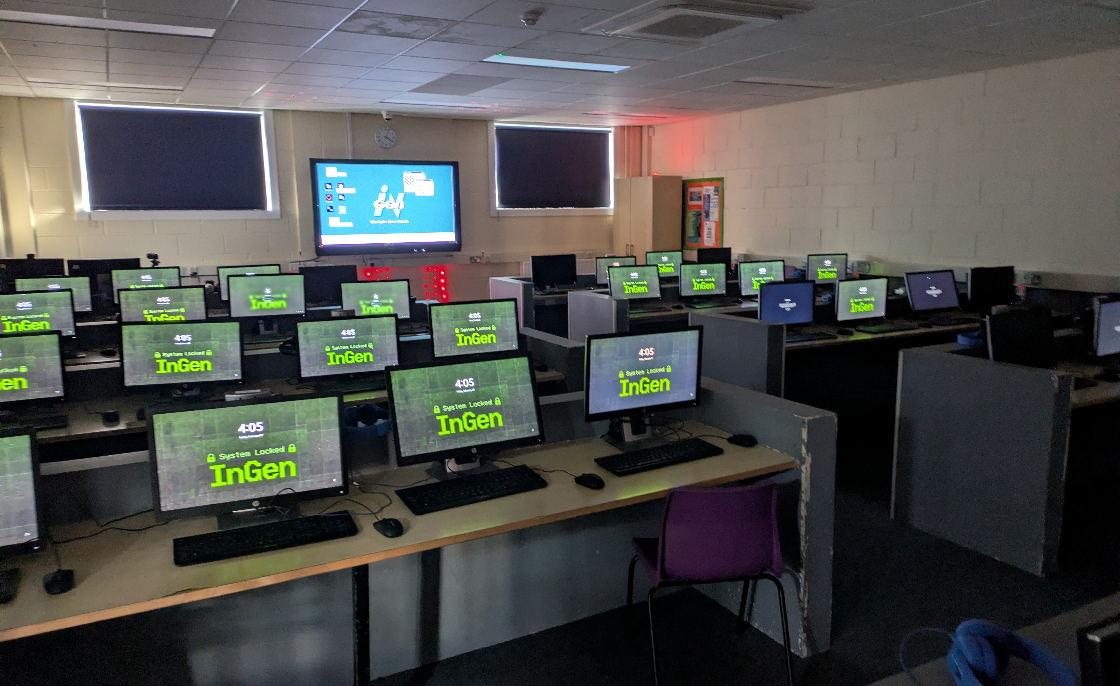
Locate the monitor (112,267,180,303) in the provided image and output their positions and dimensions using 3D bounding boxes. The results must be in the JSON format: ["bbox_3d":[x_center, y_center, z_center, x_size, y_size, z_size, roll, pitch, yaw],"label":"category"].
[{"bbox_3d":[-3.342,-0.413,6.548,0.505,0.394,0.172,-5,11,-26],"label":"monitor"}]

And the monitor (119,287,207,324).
[{"bbox_3d":[-2.574,-0.205,5.266,0.512,0.312,0.060,-5,6,-27],"label":"monitor"}]

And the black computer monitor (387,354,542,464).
[{"bbox_3d":[-0.310,0.210,2.660,0.512,0.310,0.060,-6,-6,-27],"label":"black computer monitor"}]

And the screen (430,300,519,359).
[{"bbox_3d":[-0.466,-0.071,4.433,0.513,0.313,0.048,-5,2,-26],"label":"screen"}]

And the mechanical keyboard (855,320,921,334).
[{"bbox_3d":[2.279,-0.102,5.597,0.445,0.028,0.145,-5,11,-26],"label":"mechanical keyboard"}]

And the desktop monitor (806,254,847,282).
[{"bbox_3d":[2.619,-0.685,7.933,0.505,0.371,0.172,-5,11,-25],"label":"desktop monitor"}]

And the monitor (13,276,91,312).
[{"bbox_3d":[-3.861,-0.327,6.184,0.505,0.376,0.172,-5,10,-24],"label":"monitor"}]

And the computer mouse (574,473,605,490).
[{"bbox_3d":[0.091,0.425,2.496,0.106,0.036,0.061,8,13,41],"label":"computer mouse"}]

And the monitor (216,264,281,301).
[{"bbox_3d":[-2.655,-0.507,6.949,0.513,0.313,0.048,-5,3,-26],"label":"monitor"}]

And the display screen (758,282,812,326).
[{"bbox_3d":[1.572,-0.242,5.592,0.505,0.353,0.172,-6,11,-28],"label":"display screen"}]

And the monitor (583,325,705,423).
[{"bbox_3d":[0.309,0.106,3.011,0.513,0.313,0.048,-6,13,-28],"label":"monitor"}]

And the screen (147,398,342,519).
[{"bbox_3d":[-0.869,0.309,2.287,0.513,0.313,0.048,-5,11,-24],"label":"screen"}]

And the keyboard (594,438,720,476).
[{"bbox_3d":[0.349,0.391,2.792,0.445,0.028,0.145,-6,11,-30],"label":"keyboard"}]

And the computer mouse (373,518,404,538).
[{"bbox_3d":[-0.462,0.497,2.200,0.106,0.035,0.062,8,13,40],"label":"computer mouse"}]

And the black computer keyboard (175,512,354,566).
[{"bbox_3d":[-0.763,0.504,2.111,0.441,0.026,0.144,-5,11,-25],"label":"black computer keyboard"}]

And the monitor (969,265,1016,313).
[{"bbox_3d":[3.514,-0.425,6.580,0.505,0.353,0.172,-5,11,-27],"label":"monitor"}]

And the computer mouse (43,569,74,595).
[{"bbox_3d":[-1.177,0.559,1.899,0.062,0.036,0.104,-5,11,-25],"label":"computer mouse"}]

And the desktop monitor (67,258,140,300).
[{"bbox_3d":[-3.964,-0.564,7.076,0.548,0.330,0.050,-6,11,-28],"label":"desktop monitor"}]

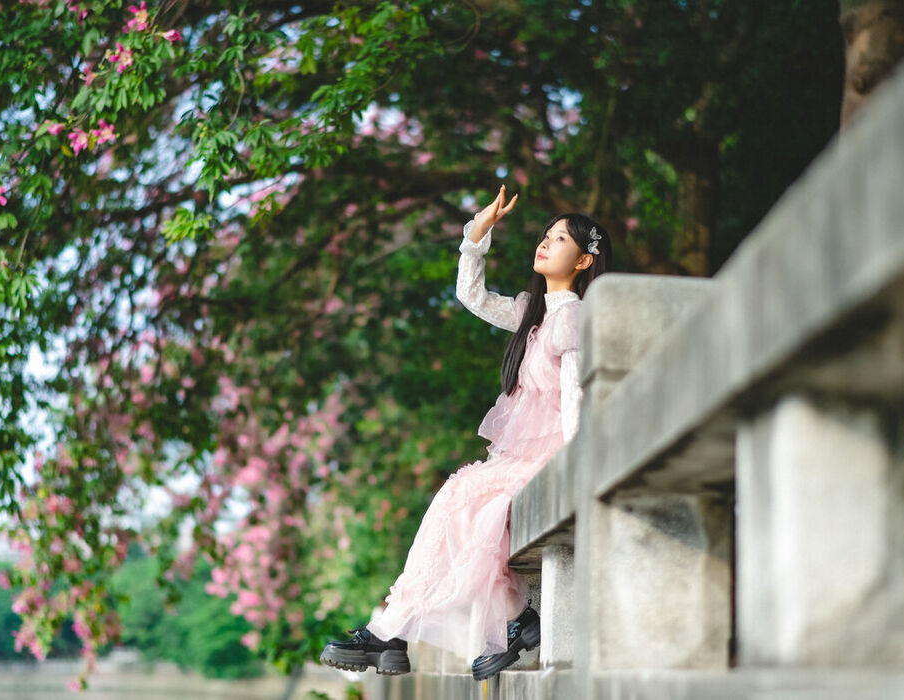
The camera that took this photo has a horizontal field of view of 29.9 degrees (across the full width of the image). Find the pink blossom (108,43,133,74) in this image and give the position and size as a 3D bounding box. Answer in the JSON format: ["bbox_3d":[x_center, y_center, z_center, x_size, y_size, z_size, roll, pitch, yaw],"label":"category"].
[{"bbox_3d":[-1.352,-1.189,6.900,0.105,0.125,0.080,2,-11,-10],"label":"pink blossom"}]

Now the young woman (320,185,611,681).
[{"bbox_3d":[0.036,0.277,5.300,0.850,1.480,0.550,4,-11,-20],"label":"young woman"}]

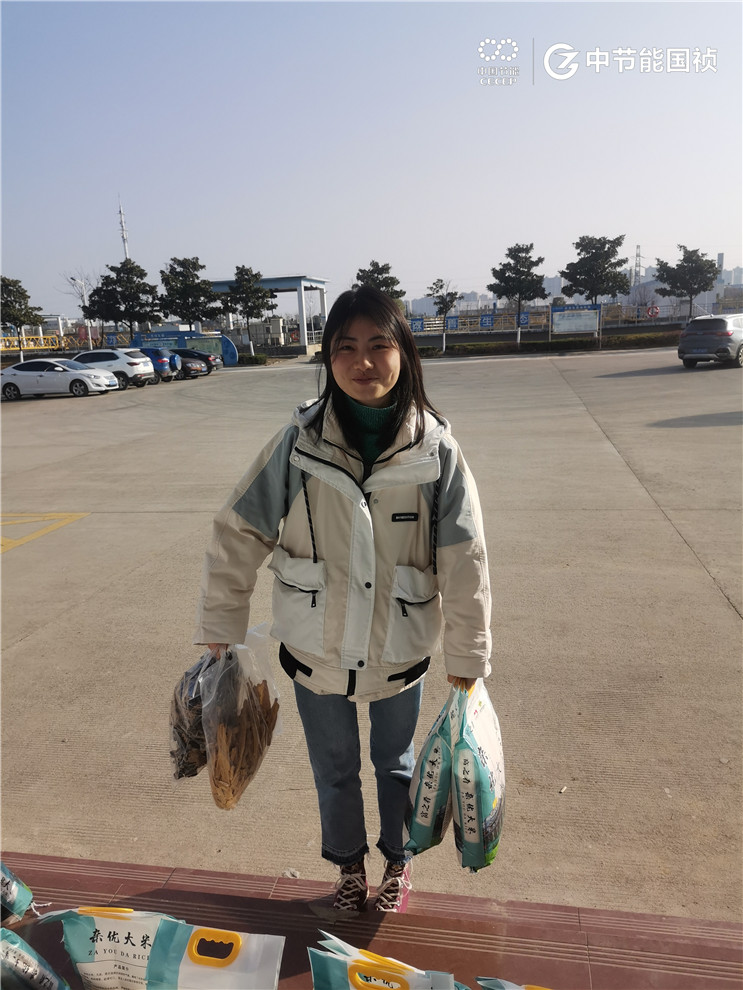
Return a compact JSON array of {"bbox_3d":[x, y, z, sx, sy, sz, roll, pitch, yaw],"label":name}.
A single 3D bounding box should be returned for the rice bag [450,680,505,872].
[{"bbox_3d":[0.275,0.688,1.892,0.110,0.430,0.240,0,13,15],"label":"rice bag"}]

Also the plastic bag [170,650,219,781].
[{"bbox_3d":[-0.428,0.549,1.904,0.170,0.330,0.180,-7,13,-15],"label":"plastic bag"}]

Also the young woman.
[{"bbox_3d":[-0.061,0.335,1.822,0.710,1.620,0.370,-1,12,9],"label":"young woman"}]

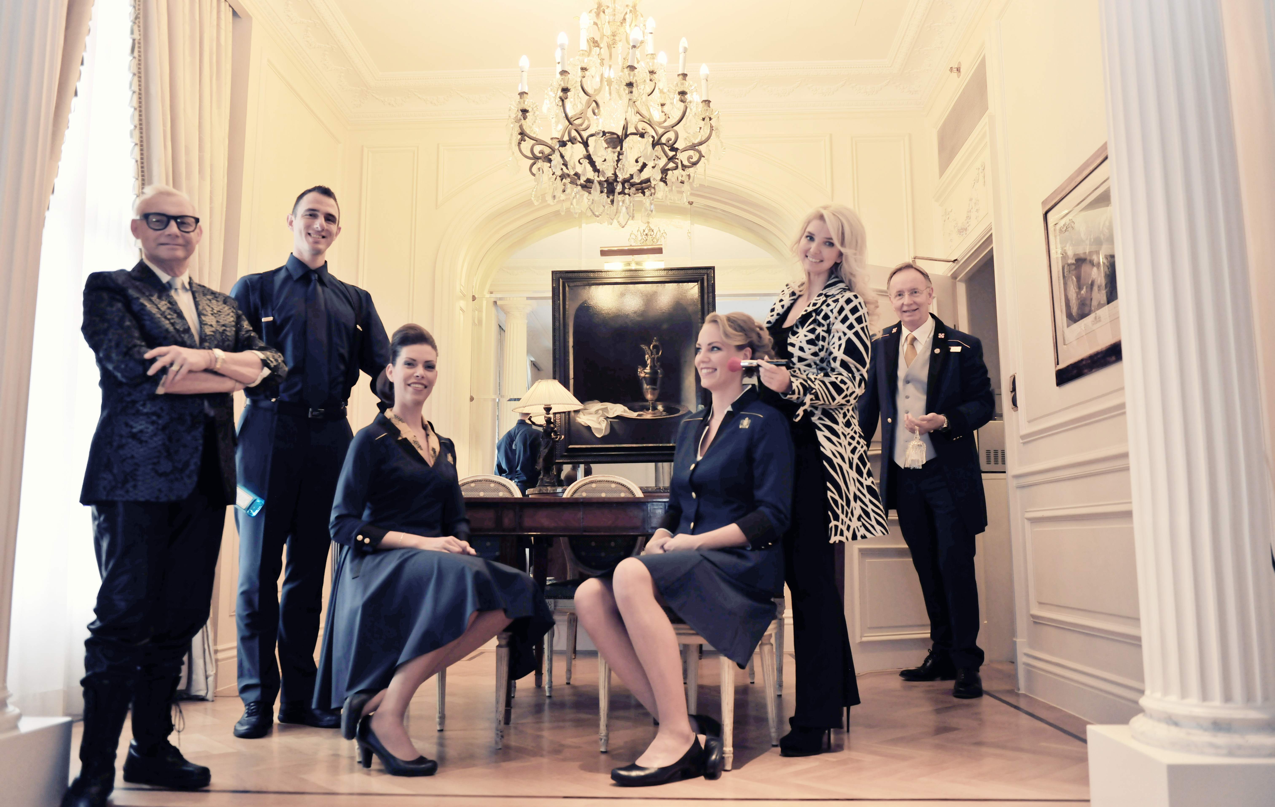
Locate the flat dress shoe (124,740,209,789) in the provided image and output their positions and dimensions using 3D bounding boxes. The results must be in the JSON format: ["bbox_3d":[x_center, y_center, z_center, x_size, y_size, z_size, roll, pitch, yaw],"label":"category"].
[{"bbox_3d":[-1.290,0.981,2.716,0.265,0.120,0.105,-3,-8,19],"label":"flat dress shoe"}]

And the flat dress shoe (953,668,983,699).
[{"bbox_3d":[1.391,1.154,4.171,0.110,0.120,0.300,-3,-9,22],"label":"flat dress shoe"}]

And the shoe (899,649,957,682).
[{"bbox_3d":[1.373,1.212,4.614,0.300,0.125,0.110,1,-8,-9],"label":"shoe"}]

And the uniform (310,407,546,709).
[{"bbox_3d":[-0.647,0.480,3.079,0.520,0.920,0.700,7,-10,-42],"label":"uniform"}]

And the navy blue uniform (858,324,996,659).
[{"bbox_3d":[1.266,0.361,4.305,0.560,1.540,0.370,-5,-9,32],"label":"navy blue uniform"}]

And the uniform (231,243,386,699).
[{"bbox_3d":[-1.153,0.244,3.441,0.540,1.575,0.340,4,-9,-29],"label":"uniform"}]

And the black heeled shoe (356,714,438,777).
[{"bbox_3d":[-0.684,0.975,2.828,0.235,0.150,0.085,-3,-8,19],"label":"black heeled shoe"}]

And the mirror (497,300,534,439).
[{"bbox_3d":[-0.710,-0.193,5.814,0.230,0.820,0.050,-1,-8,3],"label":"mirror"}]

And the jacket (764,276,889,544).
[{"bbox_3d":[0.606,0.010,3.203,0.380,0.867,0.450,6,-10,-38],"label":"jacket"}]

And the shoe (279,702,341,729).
[{"bbox_3d":[-1.109,1.057,3.473,0.305,0.120,0.110,-4,-9,25],"label":"shoe"}]

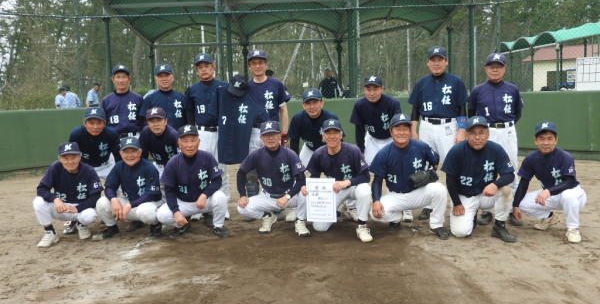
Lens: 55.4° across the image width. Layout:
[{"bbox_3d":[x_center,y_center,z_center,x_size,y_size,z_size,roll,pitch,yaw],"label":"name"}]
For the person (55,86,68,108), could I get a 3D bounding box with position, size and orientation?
[{"bbox_3d":[-6.766,-1.043,16.217,0.374,1.596,0.492,3,7,33],"label":"person"}]

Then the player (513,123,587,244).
[{"bbox_3d":[2.235,0.231,5.143,0.650,1.015,0.729,1,7,23],"label":"player"}]

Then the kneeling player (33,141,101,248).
[{"bbox_3d":[-2.172,0.351,5.382,0.630,0.936,0.690,-3,6,-14],"label":"kneeling player"}]

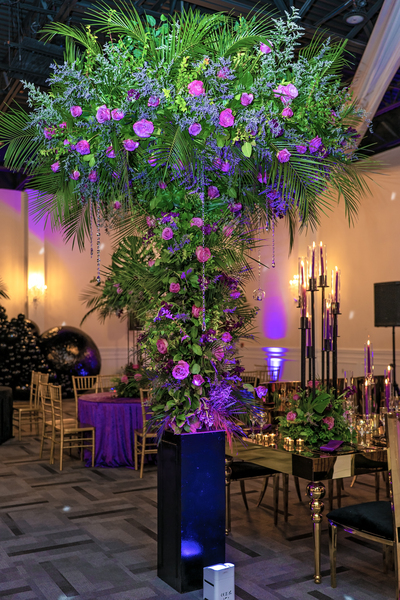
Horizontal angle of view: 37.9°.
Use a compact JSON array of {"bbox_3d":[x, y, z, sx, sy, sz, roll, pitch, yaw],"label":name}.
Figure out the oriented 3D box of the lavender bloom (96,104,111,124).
[{"bbox_3d":[-0.492,-0.949,2.980,0.074,0.095,0.070,0,-2,7],"label":"lavender bloom"}]

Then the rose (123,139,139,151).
[{"bbox_3d":[-0.407,-0.913,3.437,0.091,0.066,0.067,-1,-5,19],"label":"rose"}]

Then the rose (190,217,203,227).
[{"bbox_3d":[-0.017,-0.445,3.330,0.074,0.063,0.065,0,-2,-3],"label":"rose"}]

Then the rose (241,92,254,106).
[{"bbox_3d":[0.280,-1.185,3.457,0.077,0.074,0.064,1,-4,-17],"label":"rose"}]

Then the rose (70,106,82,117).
[{"bbox_3d":[-0.661,-1.007,3.120,0.064,0.064,0.060,0,-2,11],"label":"rose"}]

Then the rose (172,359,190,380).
[{"bbox_3d":[-0.109,0.416,3.439,0.103,0.112,0.091,-1,-4,9],"label":"rose"}]

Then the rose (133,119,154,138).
[{"bbox_3d":[-0.276,-0.842,2.870,0.103,0.093,0.080,0,-2,3],"label":"rose"}]

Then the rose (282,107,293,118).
[{"bbox_3d":[0.471,-1.009,3.140,0.060,0.064,0.058,1,-4,-24],"label":"rose"}]

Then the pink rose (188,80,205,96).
[{"bbox_3d":[-0.022,-1.233,3.401,0.096,0.084,0.077,0,-4,0],"label":"pink rose"}]

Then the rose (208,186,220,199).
[{"bbox_3d":[0.079,-0.597,3.250,0.067,0.072,0.065,0,-2,-7],"label":"rose"}]

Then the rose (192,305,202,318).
[{"bbox_3d":[-0.015,0.067,3.400,0.065,0.075,0.062,0,-3,6],"label":"rose"}]

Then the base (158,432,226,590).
[{"bbox_3d":[-0.055,1.258,3.609,0.302,0.906,0.302,2,-5,-30],"label":"base"}]

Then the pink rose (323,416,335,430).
[{"bbox_3d":[0.907,0.868,4.100,0.081,0.095,0.070,0,-2,2],"label":"pink rose"}]

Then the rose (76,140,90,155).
[{"bbox_3d":[-0.627,-0.821,3.140,0.074,0.074,0.066,-1,-3,17],"label":"rose"}]

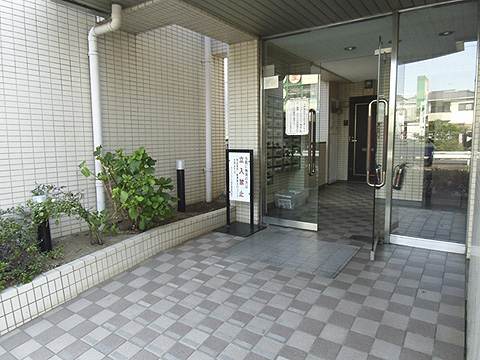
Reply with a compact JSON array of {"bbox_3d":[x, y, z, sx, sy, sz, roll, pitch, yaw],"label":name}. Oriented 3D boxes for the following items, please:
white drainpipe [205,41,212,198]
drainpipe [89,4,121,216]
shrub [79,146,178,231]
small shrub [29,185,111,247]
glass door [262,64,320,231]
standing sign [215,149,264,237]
[{"bbox_3d":[-0.478,-0.878,5.027,0.078,2.460,0.078,-1,6,0],"label":"white drainpipe"},{"bbox_3d":[-1.329,-0.551,3.384,0.515,2.245,0.100,4,7,34],"label":"drainpipe"},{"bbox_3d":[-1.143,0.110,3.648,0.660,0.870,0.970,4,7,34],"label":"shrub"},{"bbox_3d":[-1.505,0.330,2.948,0.480,0.580,0.700,4,7,34],"label":"small shrub"},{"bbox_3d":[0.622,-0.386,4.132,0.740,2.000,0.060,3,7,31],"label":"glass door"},{"bbox_3d":[0.002,0.128,4.179,0.480,1.020,0.480,4,7,34],"label":"standing sign"}]

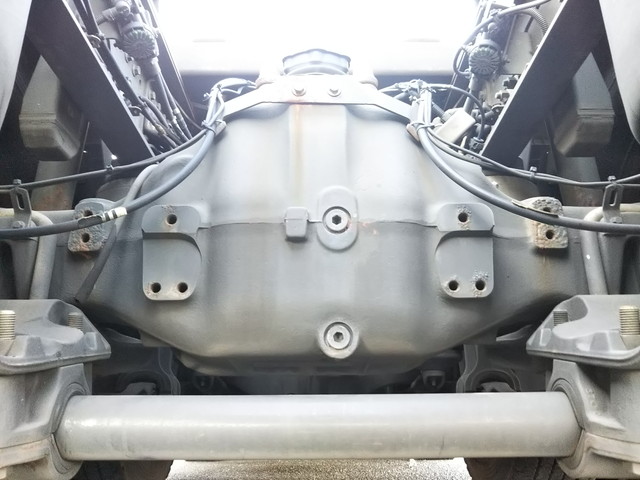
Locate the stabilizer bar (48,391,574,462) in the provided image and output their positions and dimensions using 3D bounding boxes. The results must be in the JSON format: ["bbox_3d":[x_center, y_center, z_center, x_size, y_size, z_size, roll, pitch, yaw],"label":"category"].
[{"bbox_3d":[-0.002,0.231,0.687,0.630,0.077,0.077,0,-9,0],"label":"stabilizer bar"}]

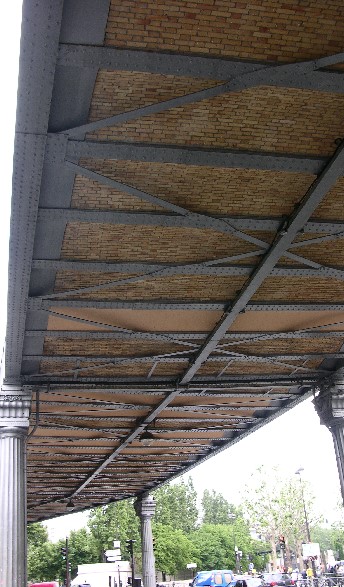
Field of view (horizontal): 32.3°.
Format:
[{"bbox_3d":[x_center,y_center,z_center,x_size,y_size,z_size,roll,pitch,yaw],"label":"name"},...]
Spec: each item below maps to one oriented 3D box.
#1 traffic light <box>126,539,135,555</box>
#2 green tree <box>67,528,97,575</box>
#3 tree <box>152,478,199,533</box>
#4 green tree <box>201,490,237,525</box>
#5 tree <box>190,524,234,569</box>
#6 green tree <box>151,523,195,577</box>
[{"bbox_3d":[-2.371,14.283,33.500,0.400,0.850,0.300,4,-27,-19],"label":"traffic light"},{"bbox_3d":[-9.321,27.802,61.375,4.800,6.533,4.800,-1,-25,-9],"label":"green tree"},{"bbox_3d":[0.943,35.218,88.407,8.000,14.504,8.000,-4,-25,-1],"label":"tree"},{"bbox_3d":[8.197,38.542,95.297,7.000,13.238,7.000,-6,-25,2],"label":"green tree"},{"bbox_3d":[5.087,30.403,69.487,5.800,6.506,5.800,-6,-25,2],"label":"tree"},{"bbox_3d":[0.428,29.012,65.918,5.200,6.704,5.200,-4,-25,-1],"label":"green tree"}]

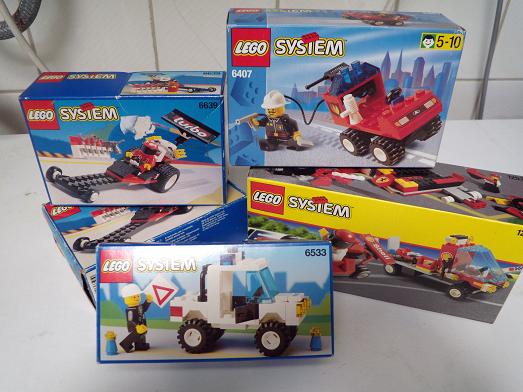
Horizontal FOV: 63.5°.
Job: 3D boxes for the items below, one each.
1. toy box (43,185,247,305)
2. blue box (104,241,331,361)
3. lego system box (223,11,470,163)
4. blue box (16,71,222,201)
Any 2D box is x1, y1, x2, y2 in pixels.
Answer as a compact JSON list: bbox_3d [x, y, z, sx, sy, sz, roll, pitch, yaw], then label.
[{"bbox_3d":[-0.098,0.023,0.373,0.143,0.049,0.095,-25,44,-31],"label":"toy box"},{"bbox_3d":[-0.029,0.066,0.286,0.145,0.072,0.045,0,-1,-3],"label":"blue box"},{"bbox_3d":[0.052,-0.075,0.308,0.148,0.098,0.046,0,36,-2],"label":"lego system box"},{"bbox_3d":[-0.101,-0.046,0.346,0.143,0.095,0.049,-1,36,-3],"label":"blue box"}]

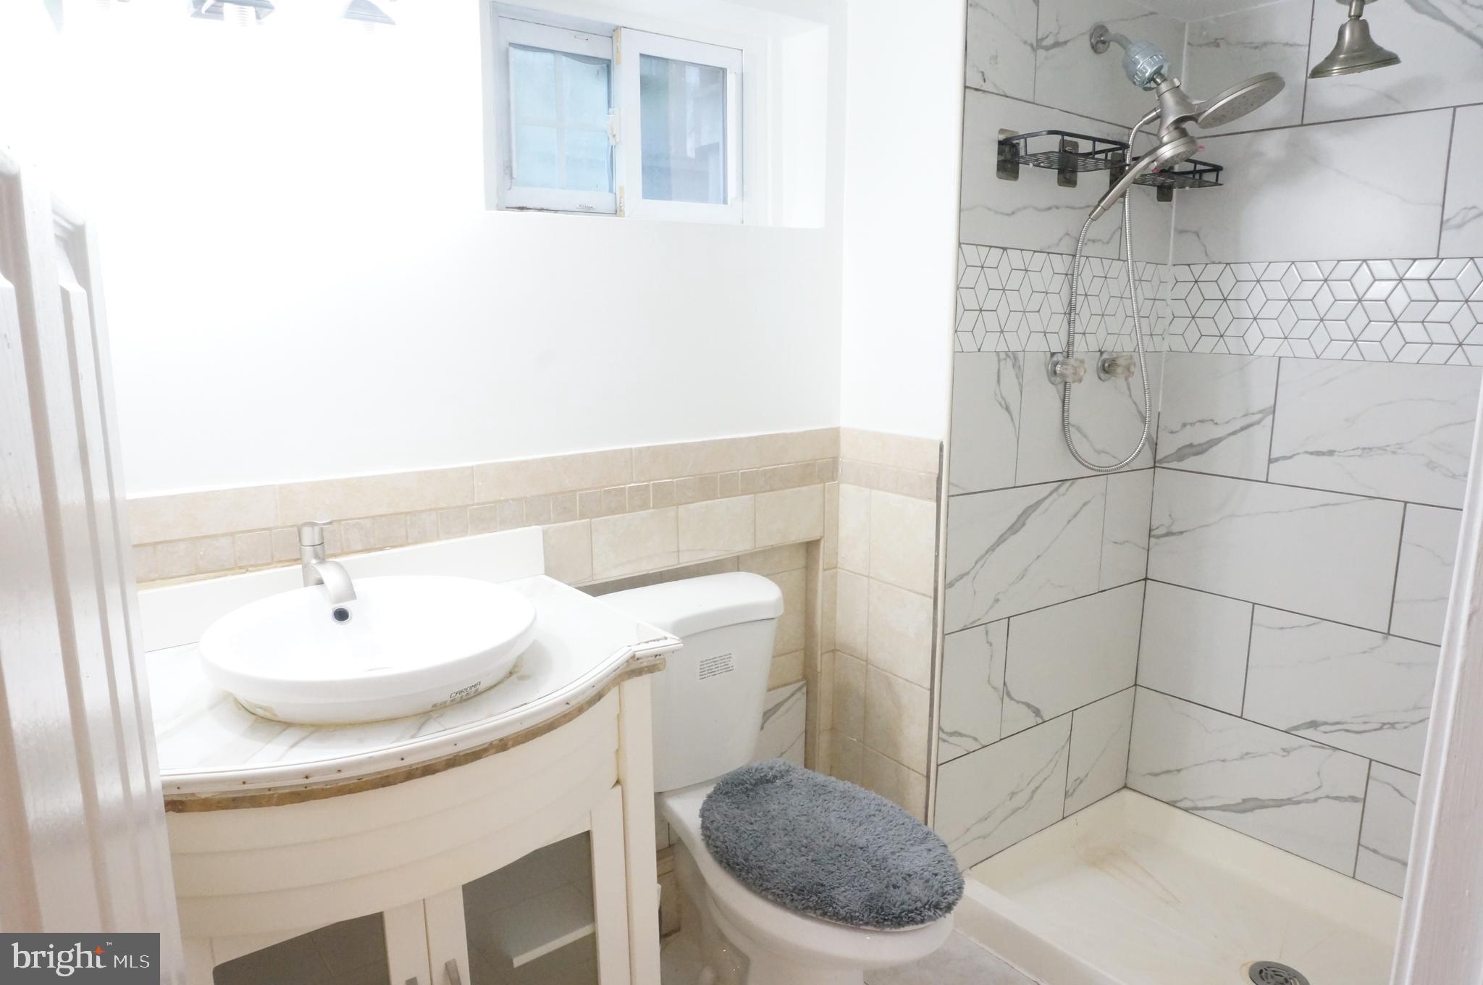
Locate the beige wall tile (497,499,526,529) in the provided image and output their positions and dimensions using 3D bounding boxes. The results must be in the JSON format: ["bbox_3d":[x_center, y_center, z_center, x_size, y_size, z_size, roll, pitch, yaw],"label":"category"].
[{"bbox_3d":[-0.433,0.042,1.848,0.053,0.053,0.010,-8,13,-37],"label":"beige wall tile"}]

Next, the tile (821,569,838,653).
[{"bbox_3d":[0.209,0.285,2.383,0.041,0.204,0.010,-8,14,-37],"label":"tile"}]

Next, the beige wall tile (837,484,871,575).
[{"bbox_3d":[0.269,0.088,2.329,0.010,0.204,0.104,-8,13,-37],"label":"beige wall tile"}]

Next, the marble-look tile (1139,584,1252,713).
[{"bbox_3d":[1.189,0.405,2.598,0.010,0.302,0.287,-8,13,-38],"label":"marble-look tile"}]

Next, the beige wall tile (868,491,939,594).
[{"bbox_3d":[0.359,0.109,2.195,0.010,0.207,0.194,-8,14,-37],"label":"beige wall tile"}]

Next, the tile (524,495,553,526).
[{"bbox_3d":[-0.389,0.035,1.880,0.054,0.058,0.010,-8,14,-36],"label":"tile"}]

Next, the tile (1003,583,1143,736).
[{"bbox_3d":[0.858,0.413,2.526,0.607,0.304,0.010,-8,13,-38],"label":"tile"}]

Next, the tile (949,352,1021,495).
[{"bbox_3d":[0.531,-0.152,2.153,0.232,0.306,0.010,-8,13,-38],"label":"tile"}]

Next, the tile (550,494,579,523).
[{"bbox_3d":[-0.344,0.028,1.913,0.053,0.058,0.010,-8,14,-36],"label":"tile"}]

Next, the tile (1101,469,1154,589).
[{"bbox_3d":[1.008,0.093,2.590,0.217,0.302,0.010,-8,14,-37],"label":"tile"}]

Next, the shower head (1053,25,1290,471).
[{"bbox_3d":[0.972,-0.516,2.168,0.384,1.000,0.409,-8,13,-38],"label":"shower head"}]

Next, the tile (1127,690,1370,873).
[{"bbox_3d":[1.276,0.724,2.539,0.010,0.301,0.585,-8,13,-38],"label":"tile"}]

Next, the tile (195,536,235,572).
[{"bbox_3d":[-0.822,0.095,1.543,0.051,0.054,0.010,-8,14,-37],"label":"tile"}]

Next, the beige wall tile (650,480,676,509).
[{"bbox_3d":[-0.166,0.001,2.050,0.060,0.052,0.010,-8,13,-37],"label":"beige wall tile"}]

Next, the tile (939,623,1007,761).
[{"bbox_3d":[0.531,0.453,2.266,0.229,0.302,0.010,-7,13,-39],"label":"tile"}]

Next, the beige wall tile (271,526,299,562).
[{"bbox_3d":[-0.741,0.082,1.619,0.052,0.055,0.010,-8,14,-36],"label":"beige wall tile"}]

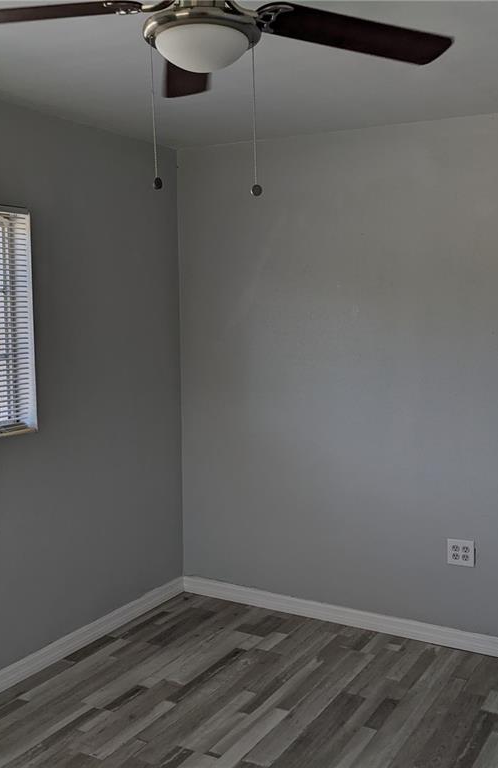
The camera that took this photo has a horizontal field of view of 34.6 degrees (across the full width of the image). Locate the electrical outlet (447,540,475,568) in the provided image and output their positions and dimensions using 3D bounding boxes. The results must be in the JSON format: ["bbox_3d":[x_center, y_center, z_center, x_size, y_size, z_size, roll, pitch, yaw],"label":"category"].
[{"bbox_3d":[0.985,0.785,3.722,0.120,0.119,0.010,3,7,30],"label":"electrical outlet"}]

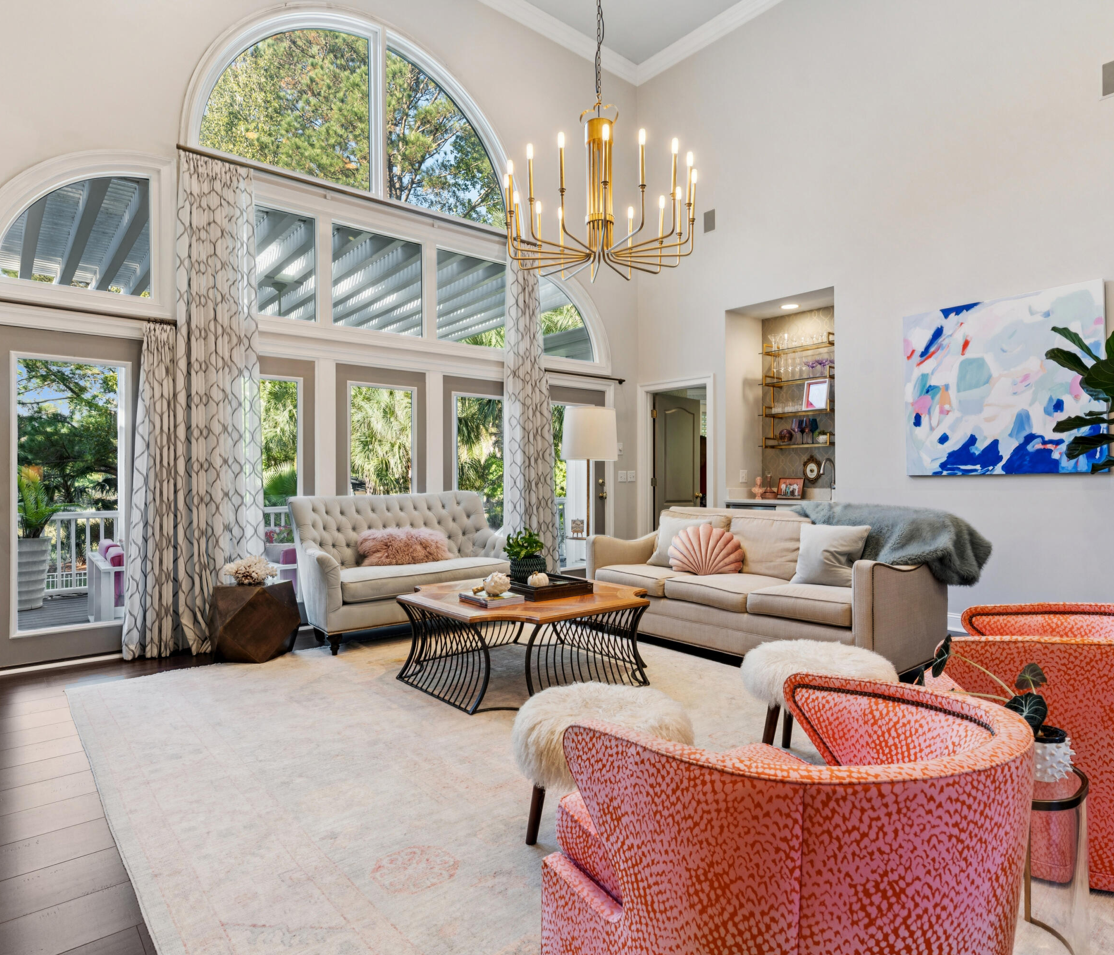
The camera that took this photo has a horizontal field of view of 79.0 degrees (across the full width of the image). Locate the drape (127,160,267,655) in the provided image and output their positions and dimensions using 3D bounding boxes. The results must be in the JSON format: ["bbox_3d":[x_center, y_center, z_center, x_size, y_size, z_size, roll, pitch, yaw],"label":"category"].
[{"bbox_3d":[-2.352,-0.485,4.443,0.830,3.240,0.220,0,0,-40],"label":"drape"}]

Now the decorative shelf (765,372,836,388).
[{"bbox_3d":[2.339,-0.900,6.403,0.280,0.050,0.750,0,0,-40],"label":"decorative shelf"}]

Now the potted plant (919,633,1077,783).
[{"bbox_3d":[1.084,0.558,1.660,0.340,0.330,0.260,0,0,6],"label":"potted plant"}]

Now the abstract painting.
[{"bbox_3d":[3.088,-0.634,4.750,0.040,1.220,1.220,0,0,-40],"label":"abstract painting"}]

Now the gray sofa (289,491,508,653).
[{"bbox_3d":[-1.052,0.630,5.152,1.700,1.010,0.780,0,0,-41],"label":"gray sofa"}]

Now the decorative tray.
[{"bbox_3d":[-0.107,0.640,4.000,0.450,0.065,0.480,0,0,-40],"label":"decorative tray"}]

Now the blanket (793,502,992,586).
[{"bbox_3d":[1.953,0.391,4.150,0.680,0.460,1.080,0,0,-40],"label":"blanket"}]

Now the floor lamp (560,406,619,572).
[{"bbox_3d":[0.243,0.291,5.399,0.440,1.700,0.440,0,0,0],"label":"floor lamp"}]

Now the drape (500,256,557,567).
[{"bbox_3d":[-0.244,-0.525,6.315,0.580,3.320,0.160,0,0,-40],"label":"drape"}]

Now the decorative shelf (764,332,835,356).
[{"bbox_3d":[2.350,-1.245,6.451,0.270,0.110,0.760,0,0,-40],"label":"decorative shelf"}]

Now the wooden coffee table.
[{"bbox_3d":[-0.190,0.909,3.929,1.220,0.460,1.260,0,0,-40],"label":"wooden coffee table"}]

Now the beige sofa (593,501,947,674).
[{"bbox_3d":[1.252,0.690,4.422,0.960,0.890,2.040,0,0,-41],"label":"beige sofa"}]

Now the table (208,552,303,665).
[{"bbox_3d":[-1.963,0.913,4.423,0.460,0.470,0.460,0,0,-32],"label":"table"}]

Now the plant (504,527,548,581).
[{"bbox_3d":[-0.190,0.480,4.100,0.240,0.350,0.240,0,0,0],"label":"plant"}]

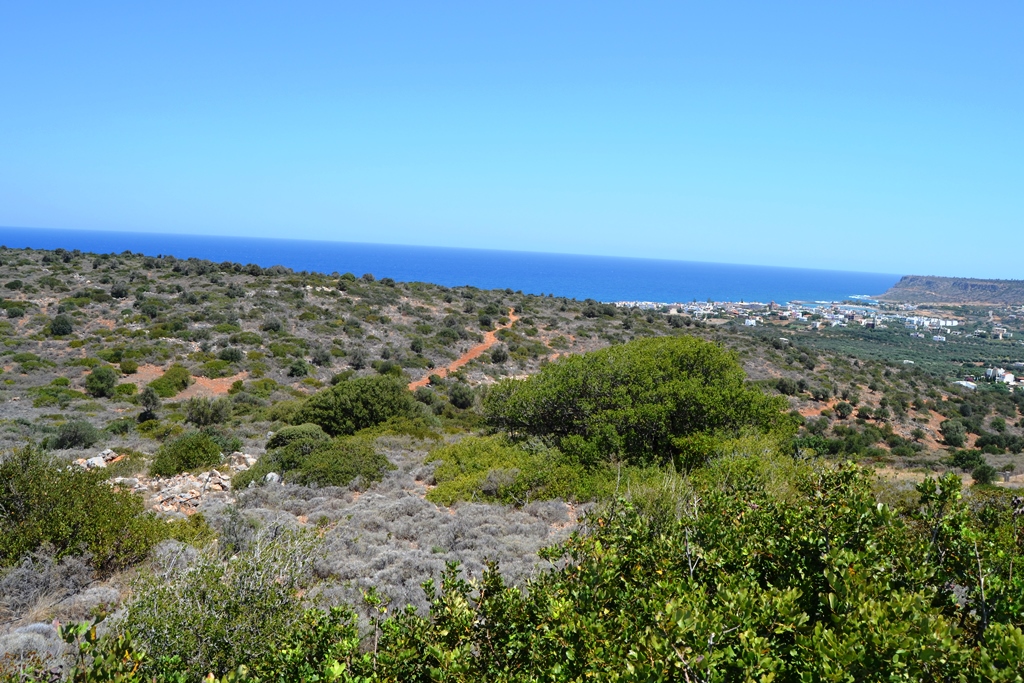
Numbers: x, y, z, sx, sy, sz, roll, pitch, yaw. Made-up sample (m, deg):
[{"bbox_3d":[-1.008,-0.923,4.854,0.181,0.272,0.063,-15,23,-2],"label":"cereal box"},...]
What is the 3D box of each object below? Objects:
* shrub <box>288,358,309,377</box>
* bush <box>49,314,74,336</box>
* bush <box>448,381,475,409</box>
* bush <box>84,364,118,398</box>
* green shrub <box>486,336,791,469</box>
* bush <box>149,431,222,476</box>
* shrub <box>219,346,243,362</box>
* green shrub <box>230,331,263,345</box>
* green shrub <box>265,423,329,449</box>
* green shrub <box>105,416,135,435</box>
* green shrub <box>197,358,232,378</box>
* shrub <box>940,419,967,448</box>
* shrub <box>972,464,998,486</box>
[{"bbox_3d":[-11.674,1.422,42.000,1.100,0.950,1.050,1,7,-15],"label":"shrub"},{"bbox_3d":[-37.537,-1.333,64.000,2.120,1.800,2.020,-1,8,-30],"label":"bush"},{"bbox_3d":[-2.959,3.164,45.000,1.490,1.490,1.420,2,7,-4],"label":"bush"},{"bbox_3d":[-18.171,1.771,34.000,1.500,1.400,1.400,-1,8,-28],"label":"bush"},{"bbox_3d":[3.541,1.707,21.500,8.340,3.690,6.250,4,7,10],"label":"green shrub"},{"bbox_3d":[-7.864,2.698,18.500,1.750,1.090,1.660,0,7,-23],"label":"bush"},{"bbox_3d":[-19.355,0.897,53.000,1.760,1.080,1.670,0,7,-20],"label":"shrub"},{"bbox_3d":[-18.666,-0.281,54.000,2.200,0.950,1.900,1,7,-19],"label":"green shrub"},{"bbox_3d":[-4.468,1.979,16.000,1.300,0.620,1.200,1,7,-15],"label":"green shrub"},{"bbox_3d":[-13.252,2.843,26.000,0.930,0.600,0.880,-1,8,-27],"label":"green shrub"},{"bbox_3d":[-15.493,1.406,40.000,1.850,0.950,1.600,0,7,-21],"label":"green shrub"},{"bbox_3d":[37.936,7.905,66.000,2.190,2.530,2.080,7,8,30],"label":"shrub"},{"bbox_3d":[36.987,10.467,60.000,2.000,1.650,1.850,7,8,32],"label":"shrub"}]

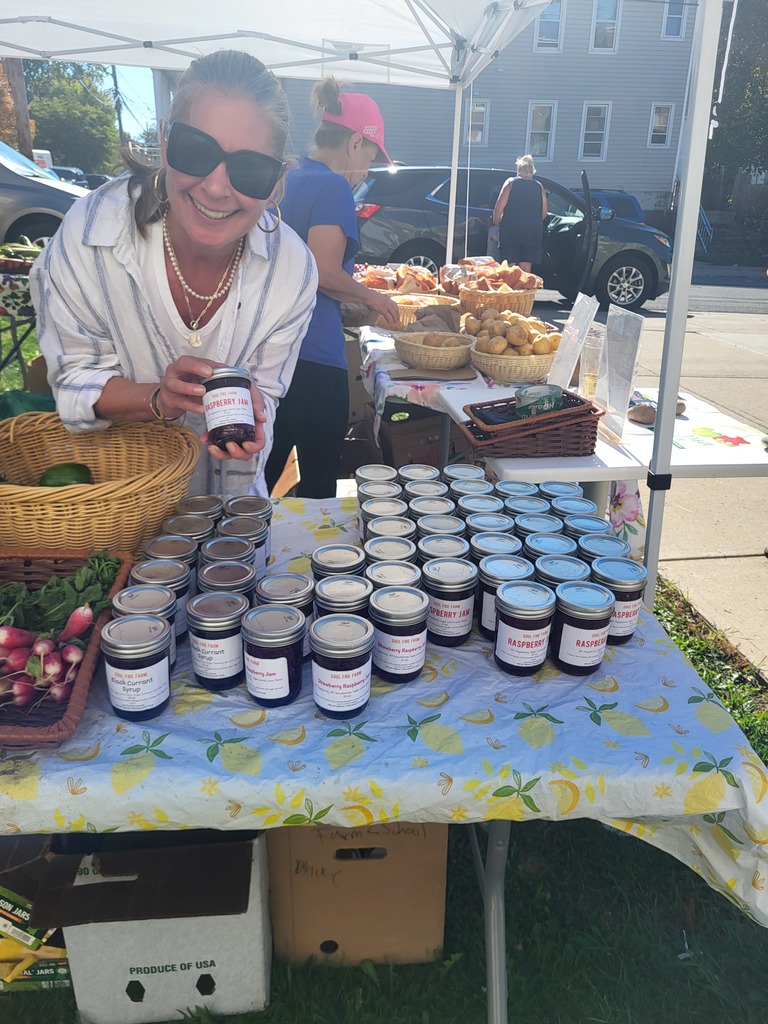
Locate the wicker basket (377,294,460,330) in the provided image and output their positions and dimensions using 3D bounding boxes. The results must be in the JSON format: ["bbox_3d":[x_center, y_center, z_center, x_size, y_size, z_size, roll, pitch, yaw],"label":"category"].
[{"bbox_3d":[0.127,-0.853,3.309,0.400,0.115,0.380,2,23,1],"label":"wicker basket"}]

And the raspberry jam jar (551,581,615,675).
[{"bbox_3d":[0.250,0.149,0.976,0.073,0.098,0.073,2,23,-1],"label":"raspberry jam jar"}]

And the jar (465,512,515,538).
[{"bbox_3d":[0.158,0.061,1.174,0.073,0.098,0.073,2,23,-1],"label":"jar"}]

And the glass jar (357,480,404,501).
[{"bbox_3d":[-0.007,0.007,1.288,0.073,0.098,0.073,2,23,-1],"label":"glass jar"}]

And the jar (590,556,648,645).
[{"bbox_3d":[0.311,0.122,1.038,0.073,0.099,0.073,1,23,-1],"label":"jar"}]

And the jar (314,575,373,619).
[{"bbox_3d":[-0.050,0.140,0.972,0.073,0.098,0.073,2,23,-1],"label":"jar"}]

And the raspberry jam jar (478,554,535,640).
[{"bbox_3d":[0.161,0.118,1.032,0.071,0.099,0.071,2,23,-1],"label":"raspberry jam jar"}]

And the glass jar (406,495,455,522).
[{"bbox_3d":[0.074,0.035,1.219,0.071,0.099,0.071,2,23,-1],"label":"glass jar"}]

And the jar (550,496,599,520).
[{"bbox_3d":[0.303,0.035,1.244,0.073,0.099,0.073,7,23,14],"label":"jar"}]

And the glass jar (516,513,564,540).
[{"bbox_3d":[0.233,0.062,1.174,0.073,0.099,0.073,6,23,11],"label":"glass jar"}]

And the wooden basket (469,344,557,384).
[{"bbox_3d":[0.423,-0.489,2.513,0.284,0.090,0.284,5,23,9],"label":"wooden basket"}]

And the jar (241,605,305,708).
[{"bbox_3d":[-0.126,0.168,0.890,0.073,0.099,0.073,2,23,-1],"label":"jar"}]

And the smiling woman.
[{"bbox_3d":[-0.305,-0.013,1.456,0.470,1.457,0.630,-2,23,-9],"label":"smiling woman"}]

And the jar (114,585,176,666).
[{"bbox_3d":[-0.285,0.149,0.934,0.073,0.098,0.073,-5,24,-15],"label":"jar"}]

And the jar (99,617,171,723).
[{"bbox_3d":[-0.272,0.176,0.861,0.071,0.099,0.071,-3,24,-10],"label":"jar"}]

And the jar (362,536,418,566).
[{"bbox_3d":[0.008,0.095,1.082,0.073,0.099,0.073,1,23,-1],"label":"jar"}]

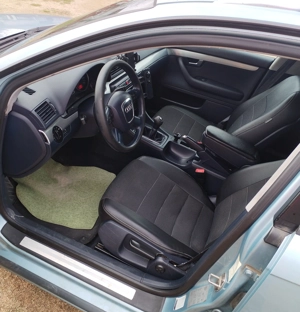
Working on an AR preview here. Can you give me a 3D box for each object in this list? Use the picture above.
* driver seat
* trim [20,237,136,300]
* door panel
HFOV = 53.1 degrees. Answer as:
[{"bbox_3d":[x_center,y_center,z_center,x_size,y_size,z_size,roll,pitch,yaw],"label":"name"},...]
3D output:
[{"bbox_3d":[0.303,0.110,1.211,0.905,0.910,0.528,20,37,13],"label":"driver seat"},{"bbox_3d":[-0.300,0.450,1.216,0.525,0.012,0.041,20,37,13],"label":"trim"},{"bbox_3d":[0.353,-0.492,2.145,0.845,0.590,0.130,20,37,13],"label":"door panel"}]

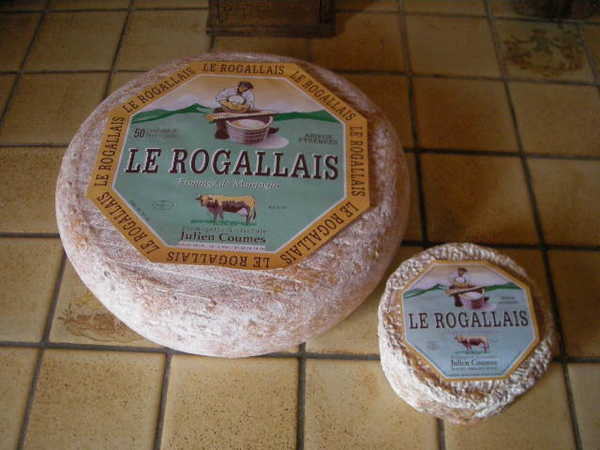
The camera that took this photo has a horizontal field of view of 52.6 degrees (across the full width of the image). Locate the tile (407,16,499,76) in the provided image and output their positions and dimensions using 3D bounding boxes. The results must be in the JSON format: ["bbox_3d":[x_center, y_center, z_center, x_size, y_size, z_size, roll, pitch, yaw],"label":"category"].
[{"bbox_3d":[0.174,-0.203,0.701,0.102,0.010,0.102,1,57,1],"label":"tile"}]

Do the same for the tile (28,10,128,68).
[{"bbox_3d":[-0.251,-0.209,0.691,0.099,0.008,0.099,1,57,1],"label":"tile"}]

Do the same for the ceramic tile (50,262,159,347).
[{"bbox_3d":[-0.159,0.060,0.532,0.102,0.010,0.102,1,57,0],"label":"ceramic tile"}]

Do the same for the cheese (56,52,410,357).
[{"bbox_3d":[-0.054,-0.031,0.518,0.289,0.091,0.289,2,57,1],"label":"cheese"}]

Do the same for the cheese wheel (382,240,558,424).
[{"bbox_3d":[0.130,0.083,0.481,0.134,0.051,0.134,0,57,0],"label":"cheese wheel"}]

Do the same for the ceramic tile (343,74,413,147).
[{"bbox_3d":[0.064,-0.119,0.647,0.102,0.010,0.102,1,57,1],"label":"ceramic tile"}]

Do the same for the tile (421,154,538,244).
[{"bbox_3d":[0.169,-0.024,0.586,0.102,0.010,0.102,1,57,1],"label":"tile"}]

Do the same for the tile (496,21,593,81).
[{"bbox_3d":[0.274,-0.196,0.687,0.099,0.008,0.099,1,57,1],"label":"tile"}]

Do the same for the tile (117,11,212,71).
[{"bbox_3d":[-0.153,-0.212,0.707,0.102,0.010,0.102,1,57,1],"label":"tile"}]

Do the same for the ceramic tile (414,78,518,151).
[{"bbox_3d":[0.167,-0.111,0.630,0.099,0.008,0.099,1,57,1],"label":"ceramic tile"}]

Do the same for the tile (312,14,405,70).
[{"bbox_3d":[0.064,-0.201,0.688,0.099,0.008,0.099,1,57,1],"label":"tile"}]

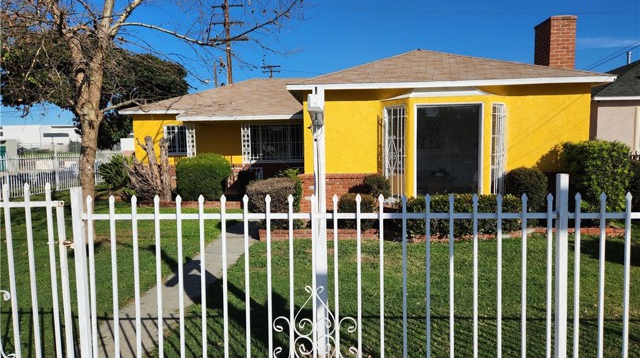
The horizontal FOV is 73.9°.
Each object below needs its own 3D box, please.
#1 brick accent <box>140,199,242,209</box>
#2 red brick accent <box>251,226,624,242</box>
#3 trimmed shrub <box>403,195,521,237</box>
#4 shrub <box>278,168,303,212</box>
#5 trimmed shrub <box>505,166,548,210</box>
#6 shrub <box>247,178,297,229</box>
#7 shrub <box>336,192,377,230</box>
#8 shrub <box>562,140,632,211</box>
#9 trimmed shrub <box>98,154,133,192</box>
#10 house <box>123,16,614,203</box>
[{"bbox_3d":[-3.563,0.719,11.700,3.000,0.200,0.200,0,4,7],"label":"brick accent"},{"bbox_3d":[2.125,0.963,7.500,6.350,0.200,0.400,-1,4,1],"label":"red brick accent"},{"bbox_3d":[2.581,0.615,7.700,2.050,0.740,0.650,-1,4,3],"label":"trimmed shrub"},{"bbox_3d":[-0.592,0.370,8.250,0.600,1.100,0.600,0,4,6],"label":"shrub"},{"bbox_3d":[3.788,0.336,7.800,0.820,1.100,0.800,0,4,6],"label":"trimmed shrub"},{"bbox_3d":[-0.897,0.478,7.950,0.950,1.000,0.850,0,4,6],"label":"shrub"},{"bbox_3d":[0.692,0.604,7.850,0.770,0.720,0.720,0,4,6],"label":"shrub"},{"bbox_3d":[5.123,0.083,7.850,1.250,1.600,1.200,0,4,6],"label":"shrub"},{"bbox_3d":[-6.943,-0.179,14.400,1.200,1.300,1.150,0,4,6],"label":"trimmed shrub"},{"bbox_3d":[-0.255,-1.548,13.732,12.590,4.300,11.000,0,4,6],"label":"house"}]

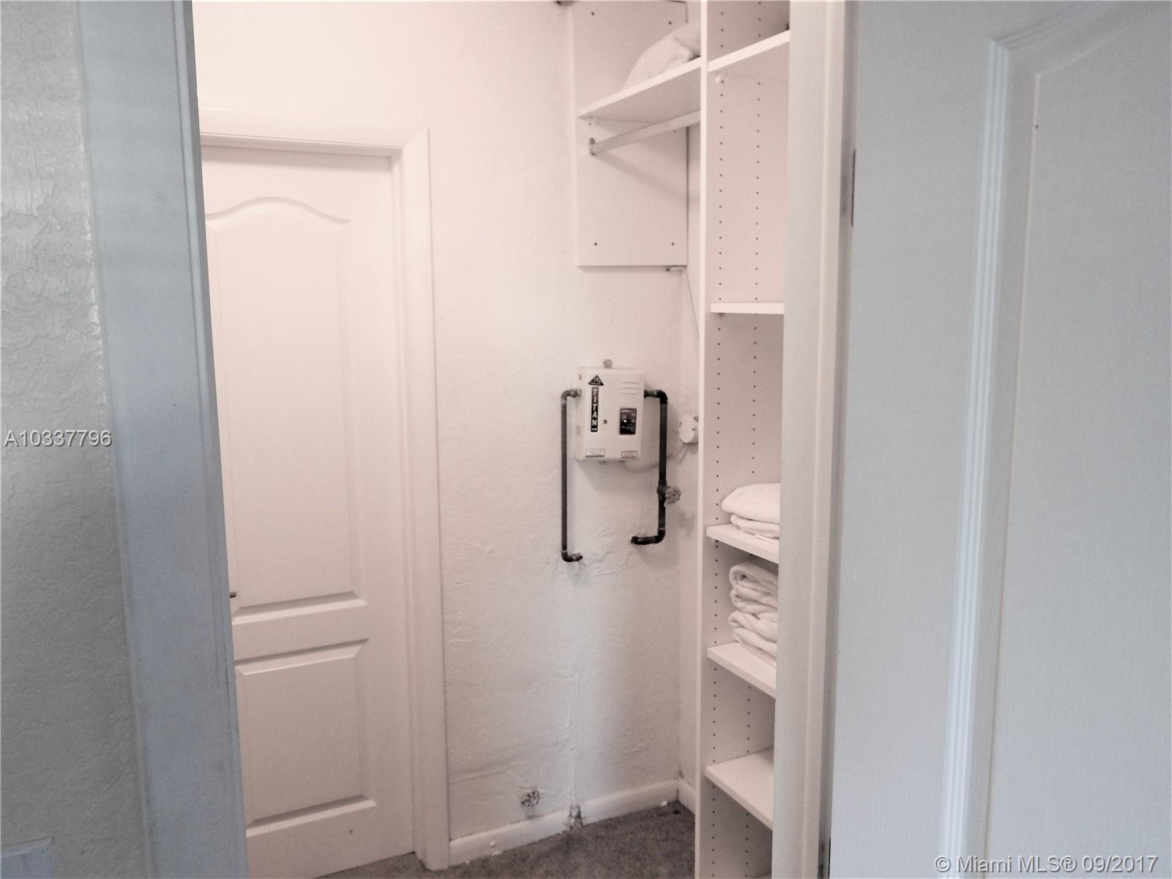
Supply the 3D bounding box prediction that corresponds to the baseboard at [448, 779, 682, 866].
[{"bbox_3d":[-0.050,1.150,2.870,0.769,0.076,0.020,-4,9,-26],"label":"baseboard"}]

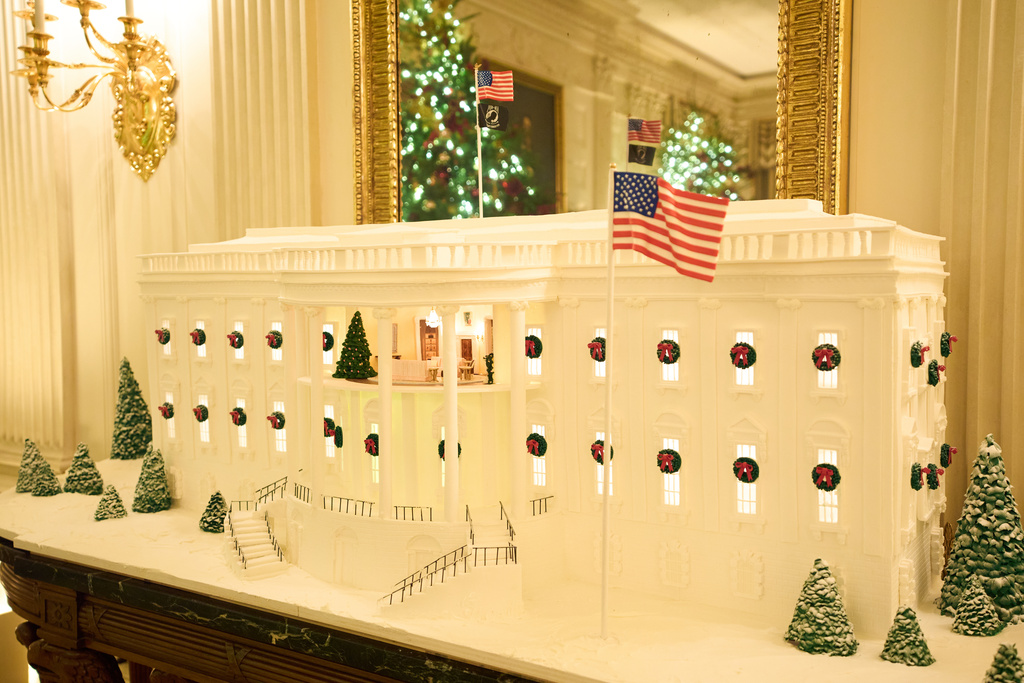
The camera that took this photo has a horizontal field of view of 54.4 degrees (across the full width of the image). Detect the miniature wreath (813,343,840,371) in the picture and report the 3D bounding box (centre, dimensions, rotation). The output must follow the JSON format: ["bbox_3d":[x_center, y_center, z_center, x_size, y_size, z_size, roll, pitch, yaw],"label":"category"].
[{"bbox_3d":[0.419,0.020,1.330,0.037,0.037,0.020,2,5,36],"label":"miniature wreath"}]

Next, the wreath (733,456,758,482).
[{"bbox_3d":[0.330,0.181,1.409,0.037,0.037,0.020,2,5,36],"label":"wreath"}]

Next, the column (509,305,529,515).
[{"bbox_3d":[0.011,0.103,1.515,0.029,0.335,0.029,-1,3,0],"label":"column"}]

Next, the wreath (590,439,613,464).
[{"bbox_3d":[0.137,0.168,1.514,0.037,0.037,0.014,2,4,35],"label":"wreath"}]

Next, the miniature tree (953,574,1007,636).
[{"bbox_3d":[0.653,0.362,1.388,0.076,0.074,0.076,2,5,35],"label":"miniature tree"}]

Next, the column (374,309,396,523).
[{"bbox_3d":[-0.203,0.115,1.599,0.035,0.342,0.035,0,4,0],"label":"column"}]

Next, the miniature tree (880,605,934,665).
[{"bbox_3d":[0.515,0.376,1.294,0.072,0.068,0.072,2,5,35],"label":"miniature tree"}]

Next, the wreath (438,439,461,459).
[{"bbox_3d":[-0.104,0.183,1.659,0.037,0.037,0.018,-1,4,3],"label":"wreath"}]

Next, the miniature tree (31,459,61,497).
[{"bbox_3d":[-1.070,0.309,2.282,0.062,0.081,0.062,2,4,35],"label":"miniature tree"}]

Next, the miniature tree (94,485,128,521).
[{"bbox_3d":[-0.860,0.340,2.135,0.070,0.066,0.070,2,5,36],"label":"miniature tree"}]

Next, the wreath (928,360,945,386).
[{"bbox_3d":[0.637,0.048,1.489,0.018,0.038,0.038,2,5,35],"label":"wreath"}]

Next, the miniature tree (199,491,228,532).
[{"bbox_3d":[-0.576,0.329,1.939,0.067,0.070,0.067,2,4,35],"label":"miniature tree"}]

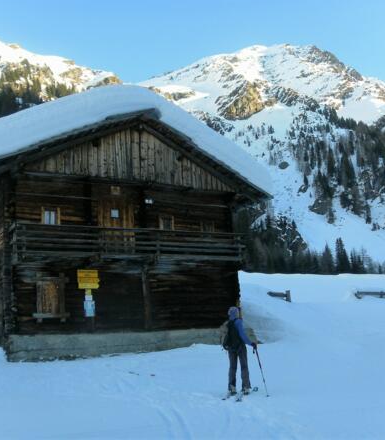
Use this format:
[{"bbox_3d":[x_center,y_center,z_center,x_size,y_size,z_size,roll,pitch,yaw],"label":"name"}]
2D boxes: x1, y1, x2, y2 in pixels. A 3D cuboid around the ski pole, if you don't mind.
[{"bbox_3d":[1.358,2.974,11.696,0.080,1.034,0.080,-26,-35,19],"label":"ski pole"}]

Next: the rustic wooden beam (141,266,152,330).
[{"bbox_3d":[-1.533,2.597,19.719,0.200,2.122,0.200,2,-14,-28],"label":"rustic wooden beam"}]

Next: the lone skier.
[{"bbox_3d":[0.925,2.614,11.900,0.570,1.740,0.520,-8,-13,23],"label":"lone skier"}]

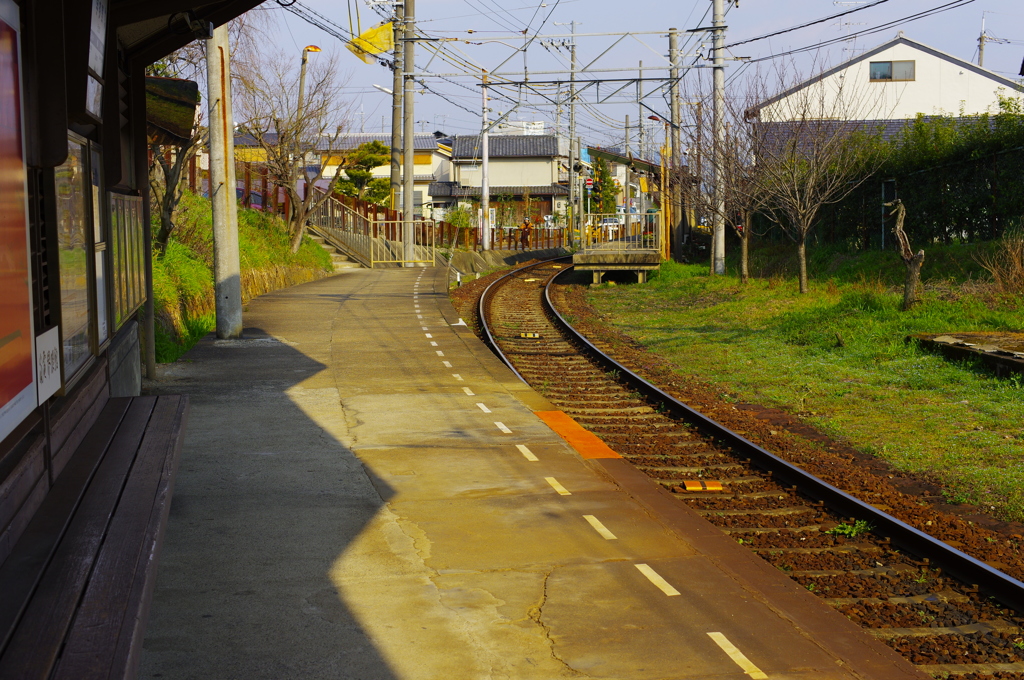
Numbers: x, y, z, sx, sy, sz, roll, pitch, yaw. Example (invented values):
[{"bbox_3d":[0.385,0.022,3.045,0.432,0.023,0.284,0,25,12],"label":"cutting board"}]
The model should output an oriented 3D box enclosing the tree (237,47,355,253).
[{"bbox_3d":[-4.527,-3.916,30.608,2.450,4.200,2.300,0,5,0],"label":"tree"}]

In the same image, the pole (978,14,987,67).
[{"bbox_3d":[20.879,-9.278,65.553,0.400,9.800,0.400,0,5,0],"label":"pole"}]

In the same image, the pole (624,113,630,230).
[{"bbox_3d":[7.876,-11.329,101.617,0.260,8.400,0.260,0,5,0],"label":"pole"}]

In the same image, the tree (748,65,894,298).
[{"bbox_3d":[5.647,-3.000,27.306,2.700,4.250,2.500,0,5,0],"label":"tree"}]

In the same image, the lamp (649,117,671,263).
[{"bbox_3d":[4.423,-4.586,44.299,0.680,4.400,0.280,0,5,6],"label":"lamp"}]

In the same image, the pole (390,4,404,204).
[{"bbox_3d":[-3.576,-7.241,46.135,0.330,8.000,0.330,1,5,0],"label":"pole"}]

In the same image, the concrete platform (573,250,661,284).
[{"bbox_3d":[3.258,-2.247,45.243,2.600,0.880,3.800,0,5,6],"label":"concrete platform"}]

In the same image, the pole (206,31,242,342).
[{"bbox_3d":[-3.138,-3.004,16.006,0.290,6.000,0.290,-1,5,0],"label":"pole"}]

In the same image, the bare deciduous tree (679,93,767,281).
[{"bbox_3d":[4.423,-3.179,30.318,1.950,4.000,1.900,0,5,0],"label":"bare deciduous tree"}]

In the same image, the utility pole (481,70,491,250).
[{"bbox_3d":[-0.865,-5.876,48.231,0.260,5.900,0.260,0,5,0],"label":"utility pole"}]

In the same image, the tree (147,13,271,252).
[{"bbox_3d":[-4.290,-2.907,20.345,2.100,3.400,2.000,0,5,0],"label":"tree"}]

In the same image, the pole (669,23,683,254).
[{"bbox_3d":[5.141,-6.156,46.162,0.320,7.400,0.320,-2,5,0],"label":"pole"}]

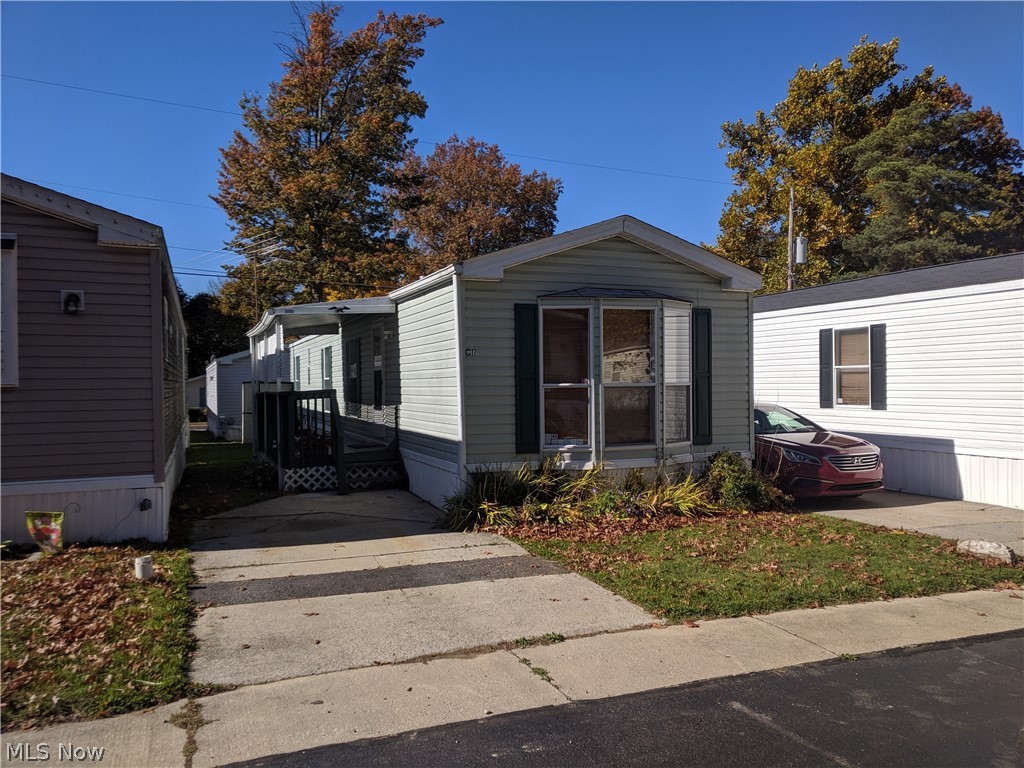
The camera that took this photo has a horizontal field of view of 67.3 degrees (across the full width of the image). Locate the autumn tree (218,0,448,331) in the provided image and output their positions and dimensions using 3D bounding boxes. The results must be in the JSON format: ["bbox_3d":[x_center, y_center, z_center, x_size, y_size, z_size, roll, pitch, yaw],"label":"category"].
[{"bbox_3d":[-6.600,-5.800,27.500,8.200,15.600,8.000,-1,0,-23],"label":"autumn tree"}]

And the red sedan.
[{"bbox_3d":[3.800,1.000,12.750,1.860,1.475,4.850,-1,0,-23],"label":"red sedan"}]

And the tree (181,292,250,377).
[{"bbox_3d":[-22.500,-2.200,59.000,6.500,9.400,6.500,-1,0,-23],"label":"tree"}]

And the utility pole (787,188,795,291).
[{"bbox_3d":[12.450,-3.500,34.500,0.280,10.700,0.280,1,0,-23],"label":"utility pole"}]

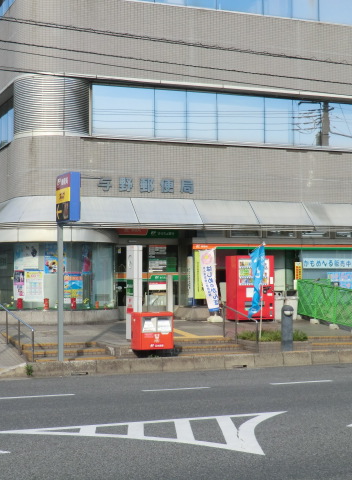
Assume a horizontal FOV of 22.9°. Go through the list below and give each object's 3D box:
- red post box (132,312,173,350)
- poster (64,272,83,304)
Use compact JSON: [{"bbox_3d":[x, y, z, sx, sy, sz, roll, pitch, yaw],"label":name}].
[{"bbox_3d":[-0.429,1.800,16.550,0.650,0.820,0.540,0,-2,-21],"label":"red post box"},{"bbox_3d":[-2.763,1.308,23.428,0.580,0.840,0.030,1,-2,-30],"label":"poster"}]

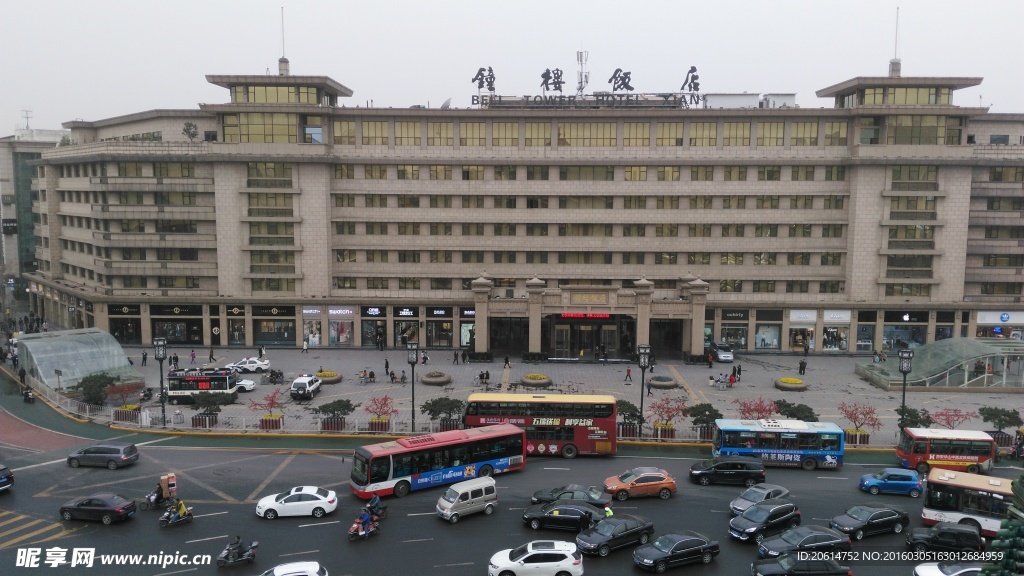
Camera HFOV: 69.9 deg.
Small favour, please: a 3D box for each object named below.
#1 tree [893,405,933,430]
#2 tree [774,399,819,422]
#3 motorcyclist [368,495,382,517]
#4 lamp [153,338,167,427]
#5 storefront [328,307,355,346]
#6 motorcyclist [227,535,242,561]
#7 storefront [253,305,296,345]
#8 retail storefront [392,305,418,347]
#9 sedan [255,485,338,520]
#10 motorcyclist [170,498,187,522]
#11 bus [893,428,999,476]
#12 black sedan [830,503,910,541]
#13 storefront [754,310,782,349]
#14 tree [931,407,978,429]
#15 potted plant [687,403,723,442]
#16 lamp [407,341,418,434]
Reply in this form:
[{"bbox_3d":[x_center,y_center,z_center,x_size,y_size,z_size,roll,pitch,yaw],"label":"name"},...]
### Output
[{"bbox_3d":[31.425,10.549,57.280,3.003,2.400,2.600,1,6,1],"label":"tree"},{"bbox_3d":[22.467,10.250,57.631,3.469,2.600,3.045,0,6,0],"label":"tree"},{"bbox_3d":[-7.914,12.582,42.506,0.850,1.320,0.620,-3,7,-26],"label":"motorcyclist"},{"bbox_3d":[-28.320,7.694,59.380,0.950,7.300,0.950,1,7,3],"label":"lamp"},{"bbox_3d":[-21.741,4.877,93.920,3.338,5.161,1.000,1,6,1],"label":"storefront"},{"bbox_3d":[-13.930,13.026,36.800,0.800,1.280,0.600,-2,7,-25],"label":"motorcyclist"},{"bbox_3d":[-30.353,4.631,94.115,5.674,5.171,1.000,1,6,1],"label":"storefront"},{"bbox_3d":[-13.744,4.947,94.938,3.365,5.220,0.800,0,6,1],"label":"retail storefront"},{"bbox_3d":[-12.776,12.693,43.716,4.600,1.480,1.790,0,6,-7],"label":"sedan"},{"bbox_3d":[-18.770,12.523,41.261,0.800,1.280,0.600,-3,7,-30],"label":"motorcyclist"},{"bbox_3d":[30.947,11.621,52.328,5.850,2.740,2.180,1,6,6],"label":"bus"},{"bbox_3d":[20.716,13.265,42.410,4.850,1.480,1.830,-2,8,-19],"label":"black sedan"},{"bbox_3d":[32.257,5.183,92.566,3.490,5.340,1.000,1,6,1],"label":"storefront"},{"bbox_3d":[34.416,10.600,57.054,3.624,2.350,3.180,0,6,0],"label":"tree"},{"bbox_3d":[15.307,10.432,57.592,2.700,2.700,2.300,0,8,1],"label":"potted plant"},{"bbox_3d":[-7.809,7.835,57.662,0.880,7.463,0.880,1,6,1],"label":"lamp"}]

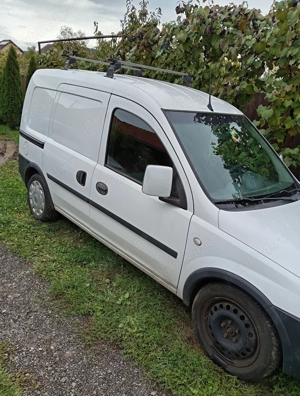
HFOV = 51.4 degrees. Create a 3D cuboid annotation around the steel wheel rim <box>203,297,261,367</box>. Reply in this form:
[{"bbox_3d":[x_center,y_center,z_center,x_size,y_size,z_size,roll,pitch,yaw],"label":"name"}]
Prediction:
[{"bbox_3d":[0.556,0.845,2.040,0.130,0.425,0.425,-8,24,-40],"label":"steel wheel rim"}]

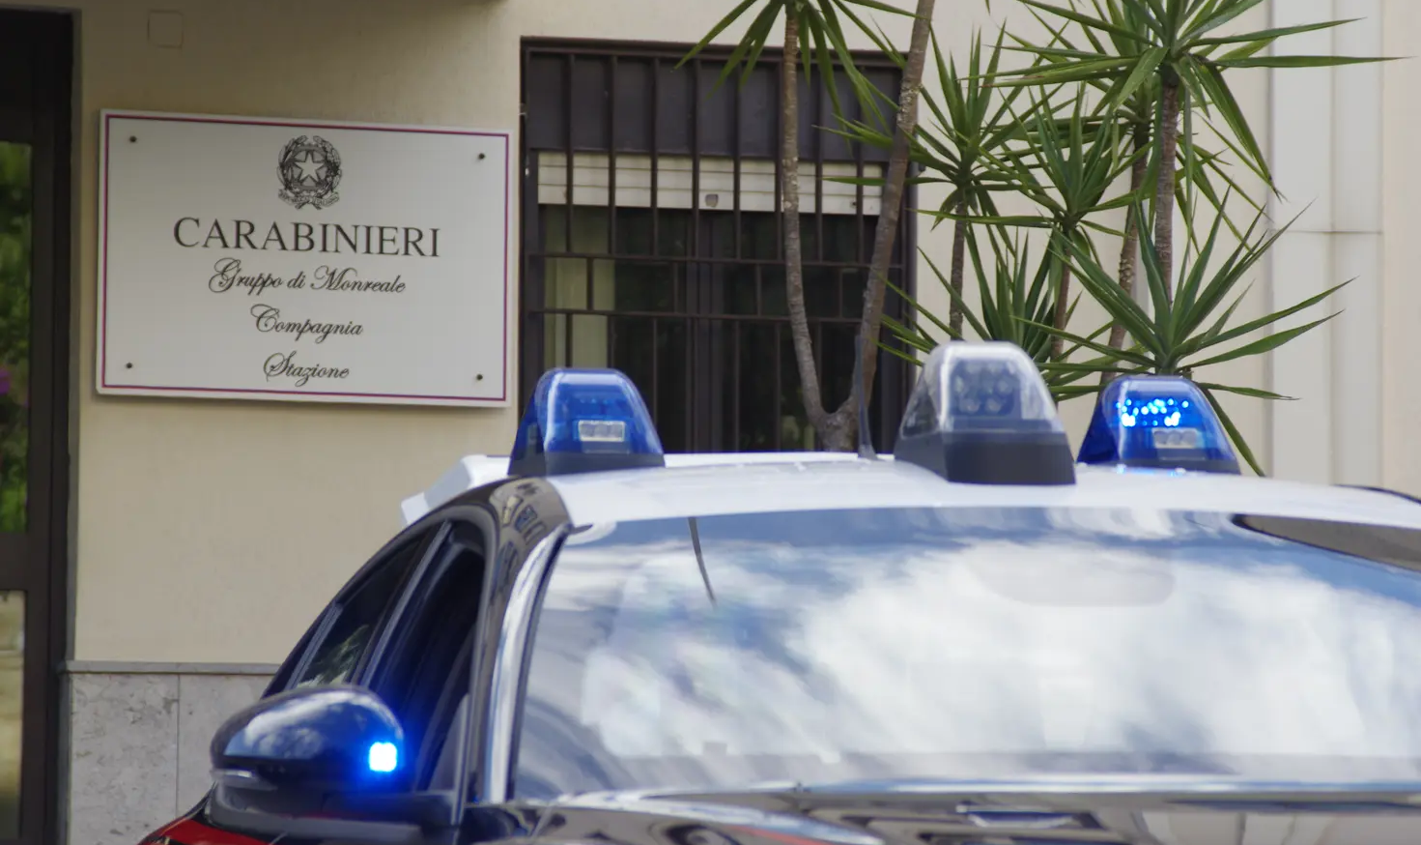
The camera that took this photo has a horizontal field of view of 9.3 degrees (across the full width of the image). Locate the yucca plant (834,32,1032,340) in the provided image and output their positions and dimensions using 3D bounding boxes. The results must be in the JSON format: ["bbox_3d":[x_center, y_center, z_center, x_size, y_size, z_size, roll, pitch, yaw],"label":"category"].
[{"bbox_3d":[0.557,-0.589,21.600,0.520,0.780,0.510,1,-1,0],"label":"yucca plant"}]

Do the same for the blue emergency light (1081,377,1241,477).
[{"bbox_3d":[0.568,0.001,11.100,0.155,0.122,0.200,1,-1,-13],"label":"blue emergency light"}]

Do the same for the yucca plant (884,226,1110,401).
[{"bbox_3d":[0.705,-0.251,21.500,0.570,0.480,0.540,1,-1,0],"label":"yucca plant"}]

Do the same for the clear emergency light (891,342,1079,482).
[{"bbox_3d":[0.331,-0.009,10.550,0.160,0.165,0.250,1,-1,-13],"label":"clear emergency light"}]

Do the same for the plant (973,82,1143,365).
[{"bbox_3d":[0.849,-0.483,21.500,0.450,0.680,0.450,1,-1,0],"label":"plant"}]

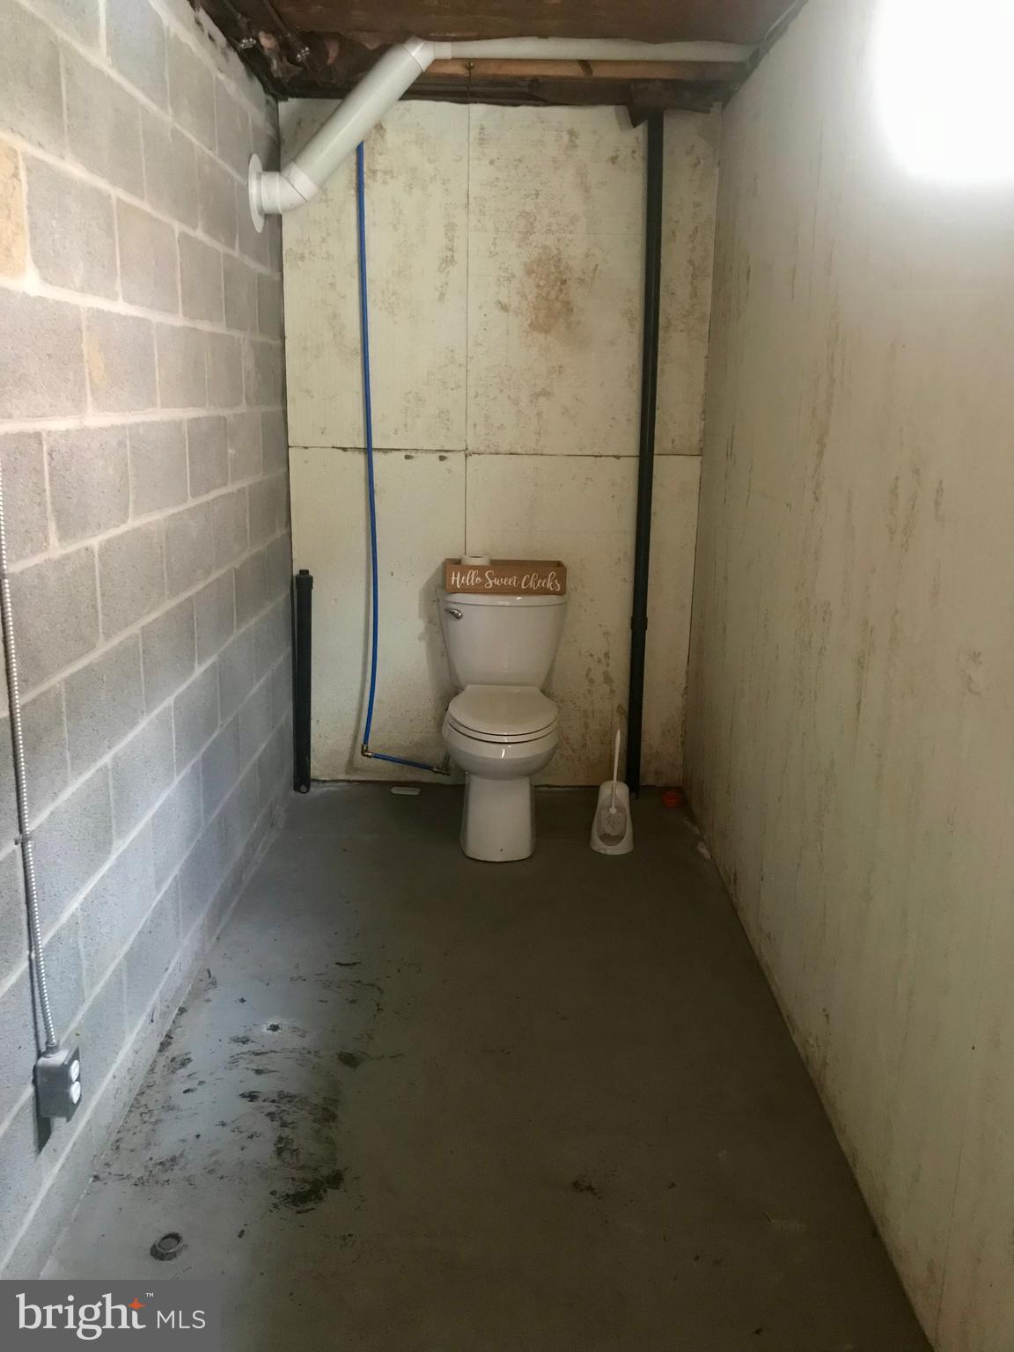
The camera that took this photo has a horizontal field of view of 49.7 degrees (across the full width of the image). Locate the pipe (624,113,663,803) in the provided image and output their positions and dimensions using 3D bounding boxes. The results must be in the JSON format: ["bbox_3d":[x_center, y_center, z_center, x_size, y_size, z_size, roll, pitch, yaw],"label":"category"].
[{"bbox_3d":[0.465,-0.659,3.701,0.062,2.277,0.060,0,15,0],"label":"pipe"}]

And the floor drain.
[{"bbox_3d":[-0.578,0.965,1.854,0.052,0.019,0.056,1,15,-1],"label":"floor drain"}]

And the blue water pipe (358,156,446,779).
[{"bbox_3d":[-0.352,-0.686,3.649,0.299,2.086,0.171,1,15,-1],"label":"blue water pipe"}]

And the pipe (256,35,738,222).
[{"bbox_3d":[-0.006,-1.551,3.131,1.439,0.557,0.221,1,15,-1],"label":"pipe"}]

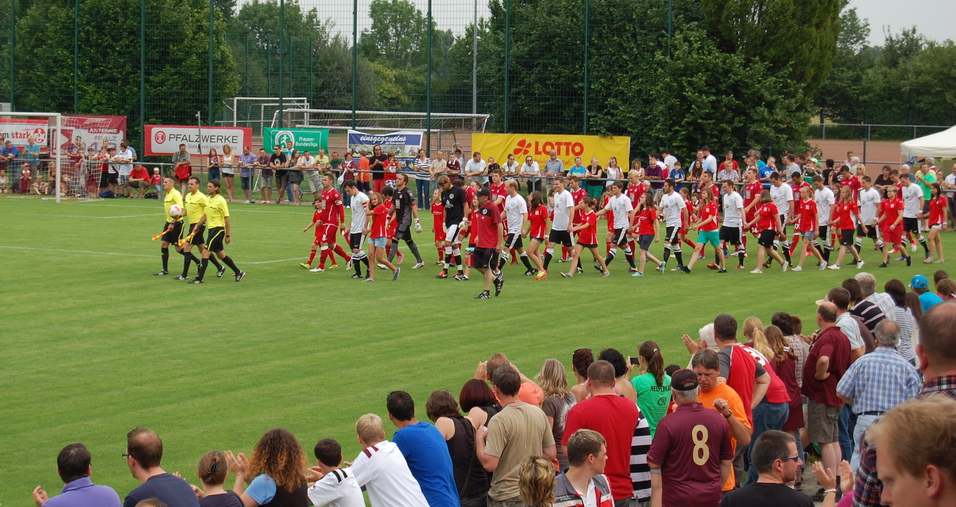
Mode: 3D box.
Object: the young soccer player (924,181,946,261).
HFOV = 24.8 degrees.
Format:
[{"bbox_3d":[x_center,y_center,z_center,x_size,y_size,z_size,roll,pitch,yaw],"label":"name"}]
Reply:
[{"bbox_3d":[9.355,-0.624,44.474,0.430,1.620,0.430,-2,5,-38],"label":"young soccer player"}]

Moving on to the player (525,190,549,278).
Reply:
[{"bbox_3d":[1.098,-0.331,38.877,0.520,1.560,0.460,-1,4,-30],"label":"player"}]

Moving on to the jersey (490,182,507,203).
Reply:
[{"bbox_3d":[0.413,-1.049,42.400,0.260,0.700,0.460,-2,5,-38],"label":"jersey"}]

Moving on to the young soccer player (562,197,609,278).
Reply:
[{"bbox_3d":[1.988,-0.296,39.515,0.820,1.440,0.500,-1,4,-28],"label":"young soccer player"}]

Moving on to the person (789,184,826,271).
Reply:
[{"bbox_3d":[6.454,-0.494,42.600,0.600,1.630,0.460,-1,4,-26],"label":"person"}]

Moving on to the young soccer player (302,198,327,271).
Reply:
[{"bbox_3d":[-2.899,-0.374,39.900,0.580,1.300,0.420,-1,4,-29],"label":"young soccer player"}]

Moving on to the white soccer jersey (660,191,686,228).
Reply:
[{"bbox_3d":[3.705,-0.849,41.214,0.340,0.700,0.520,-2,5,-40],"label":"white soccer jersey"}]

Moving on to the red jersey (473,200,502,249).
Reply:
[{"bbox_3d":[0.175,-0.461,34.600,0.330,0.750,0.480,-1,4,-25],"label":"red jersey"}]

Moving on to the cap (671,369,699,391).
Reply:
[{"bbox_3d":[1.268,0.774,13.429,0.170,0.130,0.250,0,4,-14],"label":"cap"}]

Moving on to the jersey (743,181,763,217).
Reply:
[{"bbox_3d":[5.825,-1.161,45.900,0.260,0.710,0.460,-2,4,-33],"label":"jersey"}]

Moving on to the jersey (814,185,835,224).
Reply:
[{"bbox_3d":[6.830,-0.935,42.808,0.310,0.730,0.490,-2,5,-43],"label":"jersey"}]

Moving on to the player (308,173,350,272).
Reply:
[{"bbox_3d":[-2.625,-0.541,38.833,0.750,1.760,0.520,-1,4,-28],"label":"player"}]

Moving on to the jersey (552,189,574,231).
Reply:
[{"bbox_3d":[1.578,-0.799,40.133,0.300,0.740,0.500,-1,5,-33],"label":"jersey"}]

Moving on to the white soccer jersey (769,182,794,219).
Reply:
[{"bbox_3d":[6.044,-1.063,43.200,0.270,0.690,0.480,-1,4,-30],"label":"white soccer jersey"}]

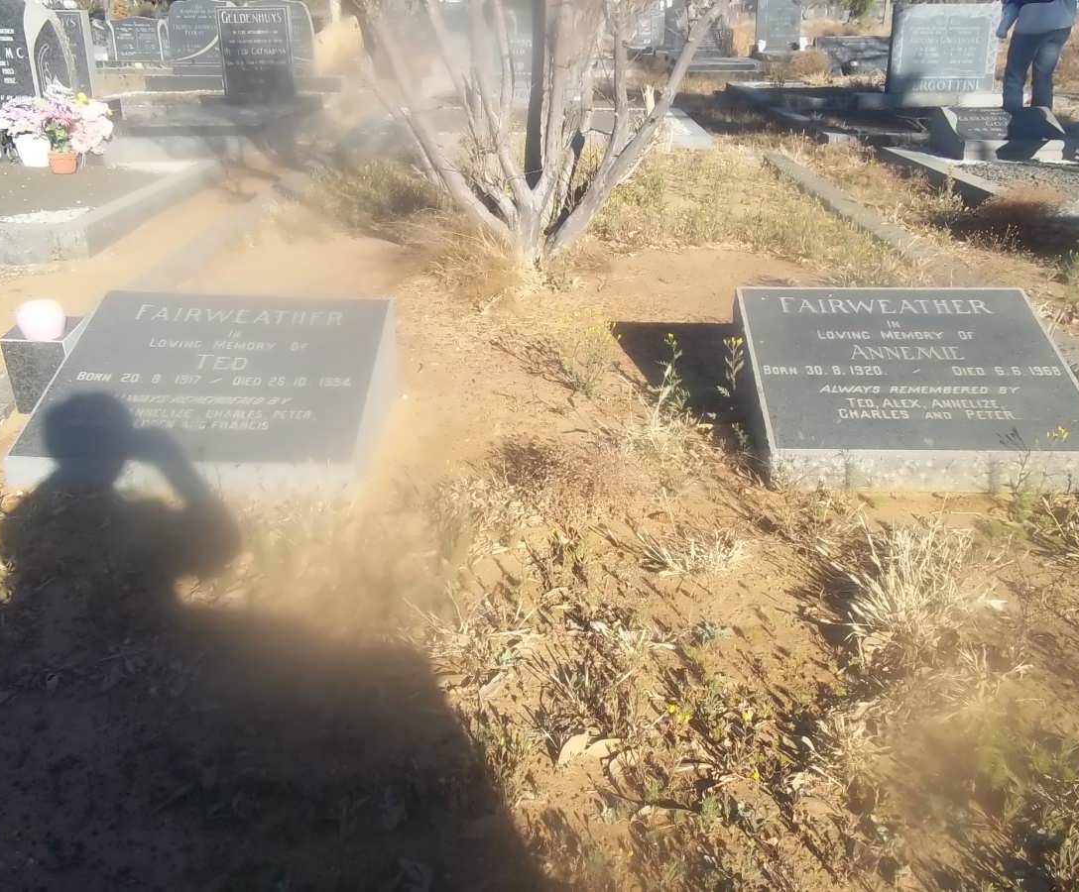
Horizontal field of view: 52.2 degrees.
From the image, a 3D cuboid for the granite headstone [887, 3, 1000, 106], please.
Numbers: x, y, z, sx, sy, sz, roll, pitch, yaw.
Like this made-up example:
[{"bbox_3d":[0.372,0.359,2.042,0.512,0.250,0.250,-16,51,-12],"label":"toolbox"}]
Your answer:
[{"bbox_3d":[3.573,-3.485,9.750,0.920,0.870,0.180,1,22,1],"label":"granite headstone"}]

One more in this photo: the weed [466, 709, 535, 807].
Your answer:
[{"bbox_3d":[-0.057,0.451,1.602,0.098,0.139,0.093,0,22,0],"label":"weed"}]

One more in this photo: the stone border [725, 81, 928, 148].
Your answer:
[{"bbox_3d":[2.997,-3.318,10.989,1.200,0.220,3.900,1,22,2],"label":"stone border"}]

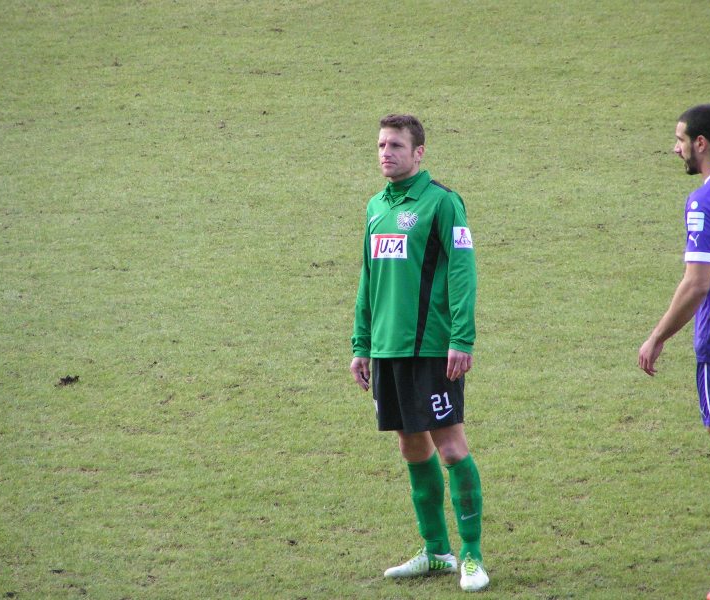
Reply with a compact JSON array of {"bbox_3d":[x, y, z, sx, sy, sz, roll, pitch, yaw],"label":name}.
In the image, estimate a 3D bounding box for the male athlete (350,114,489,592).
[{"bbox_3d":[0.256,0.194,33.800,0.550,1.830,0.420,6,14,39],"label":"male athlete"}]

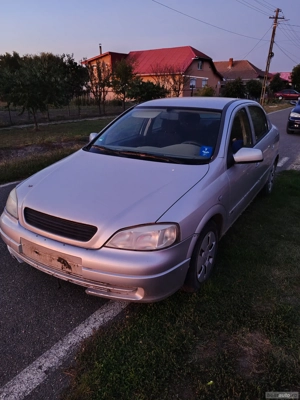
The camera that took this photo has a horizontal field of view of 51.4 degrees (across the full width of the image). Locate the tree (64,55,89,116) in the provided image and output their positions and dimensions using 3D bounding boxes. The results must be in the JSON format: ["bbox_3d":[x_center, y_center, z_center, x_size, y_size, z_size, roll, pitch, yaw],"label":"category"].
[{"bbox_3d":[-3.945,-6.093,16.747,1.546,3.124,1.469,-4,20,-12],"label":"tree"}]

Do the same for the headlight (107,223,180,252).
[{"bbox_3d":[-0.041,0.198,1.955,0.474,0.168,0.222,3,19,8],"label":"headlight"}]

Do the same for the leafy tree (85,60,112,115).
[{"bbox_3d":[-2.991,-6.491,18.122,1.626,2.951,1.545,-3,20,-8],"label":"leafy tree"}]

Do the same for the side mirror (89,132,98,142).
[{"bbox_3d":[-0.646,-0.737,3.580,0.210,0.135,0.110,13,24,29],"label":"side mirror"}]

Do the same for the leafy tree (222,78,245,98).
[{"bbox_3d":[10.062,-12.967,37.460,2.600,2.900,2.600,11,22,29],"label":"leafy tree"}]

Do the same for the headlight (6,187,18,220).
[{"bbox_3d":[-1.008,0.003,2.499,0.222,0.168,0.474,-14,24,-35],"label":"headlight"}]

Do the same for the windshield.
[{"bbox_3d":[0.059,-0.667,3.040,1.340,0.130,0.907,13,51,29],"label":"windshield"}]

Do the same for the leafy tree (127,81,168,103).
[{"bbox_3d":[-0.240,-10.326,29.939,4.030,2.132,3.829,0,20,-1],"label":"leafy tree"}]

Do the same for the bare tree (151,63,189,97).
[{"bbox_3d":[2.019,-12.108,32.306,3.935,3.906,3.738,2,20,3],"label":"bare tree"}]

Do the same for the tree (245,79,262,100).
[{"bbox_3d":[12.202,-12.934,36.783,2.122,2.591,2.016,7,21,16],"label":"tree"}]

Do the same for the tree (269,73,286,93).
[{"bbox_3d":[20.945,-18.823,51.254,2.957,3.932,2.809,8,21,19],"label":"tree"}]

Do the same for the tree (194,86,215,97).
[{"bbox_3d":[5.495,-10.410,31.504,1.950,1.950,1.900,11,22,29],"label":"tree"}]

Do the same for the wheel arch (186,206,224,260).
[{"bbox_3d":[0.435,0.234,2.324,0.140,0.380,0.700,11,22,29],"label":"wheel arch"}]

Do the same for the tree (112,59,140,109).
[{"bbox_3d":[-1.766,-8.143,22.318,2.000,3.650,2.000,0,19,0],"label":"tree"}]

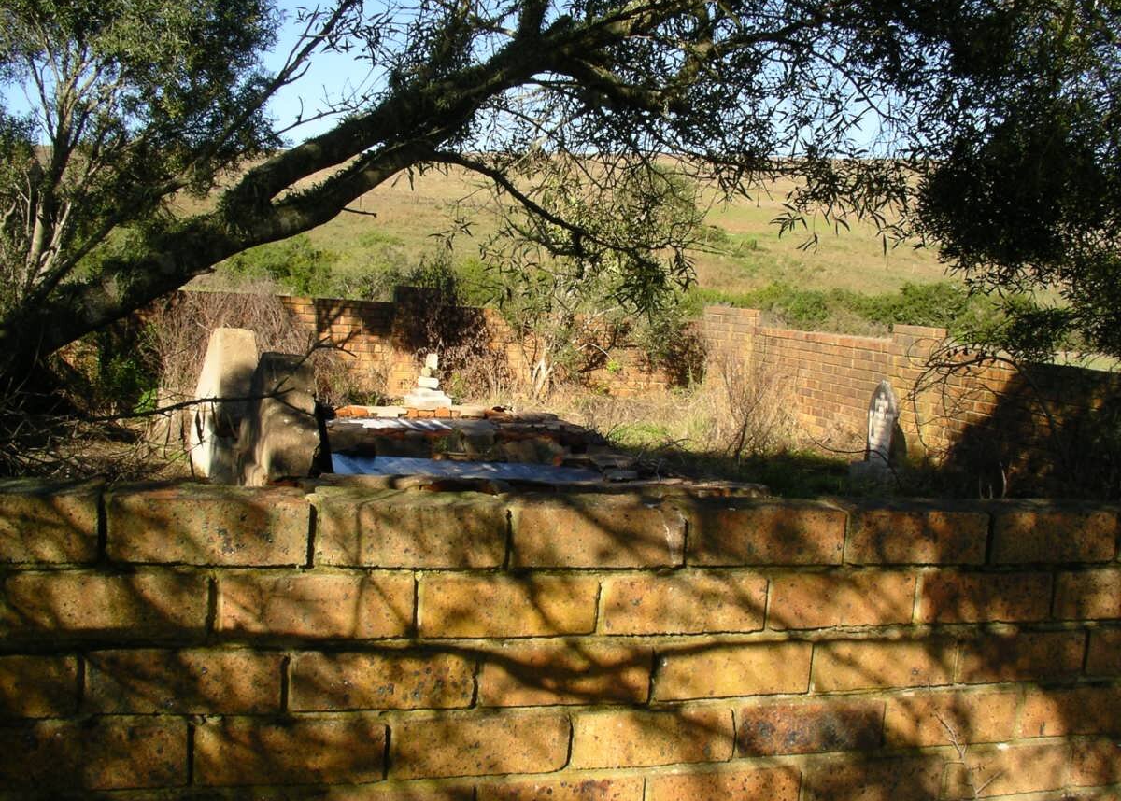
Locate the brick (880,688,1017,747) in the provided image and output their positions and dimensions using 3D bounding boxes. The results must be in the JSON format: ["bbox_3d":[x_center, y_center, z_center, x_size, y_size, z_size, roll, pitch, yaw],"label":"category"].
[{"bbox_3d":[0.542,0.448,1.754,0.223,0.074,0.106,3,7,-19],"label":"brick"}]

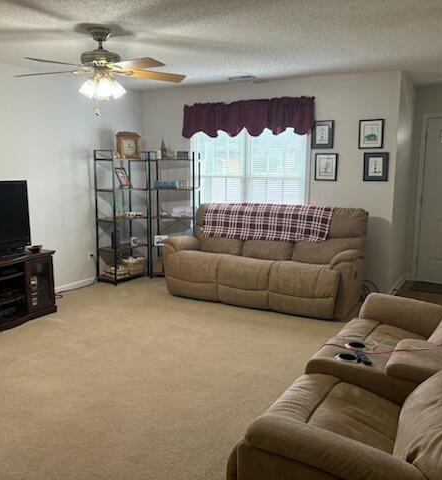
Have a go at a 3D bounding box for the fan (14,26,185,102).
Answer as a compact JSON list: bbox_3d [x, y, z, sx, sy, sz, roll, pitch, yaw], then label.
[{"bbox_3d":[-0.894,-1.279,3.505,1.300,0.520,1.290,5,10,29],"label":"fan"}]

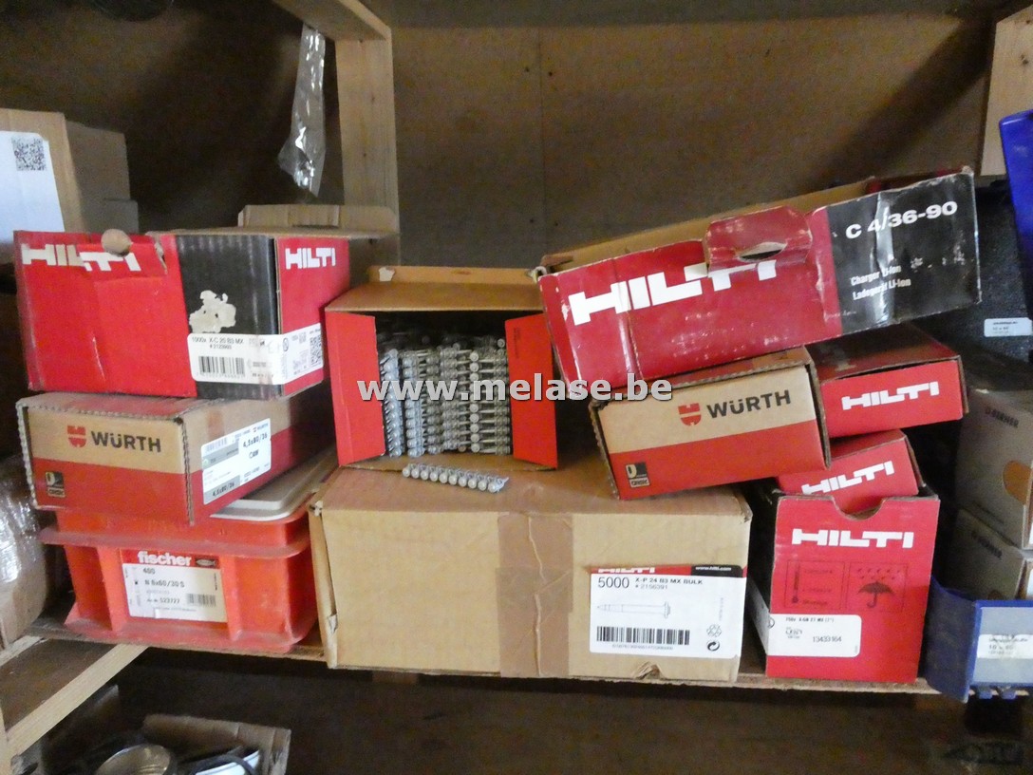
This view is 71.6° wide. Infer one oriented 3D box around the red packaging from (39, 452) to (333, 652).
[{"bbox_3d":[-0.244,0.120,0.595,0.200,0.118,0.148,1,14,5],"label":"red packaging"}]

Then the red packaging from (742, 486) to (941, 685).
[{"bbox_3d":[0.231,0.128,0.536,0.102,0.137,0.099,1,14,5],"label":"red packaging"}]

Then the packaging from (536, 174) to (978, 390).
[{"bbox_3d":[0.165,-0.089,0.553,0.278,0.088,0.161,-12,14,6],"label":"packaging"}]

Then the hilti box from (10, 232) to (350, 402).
[{"bbox_3d":[-0.245,-0.063,0.562,0.189,0.109,0.142,2,14,7],"label":"hilti box"}]

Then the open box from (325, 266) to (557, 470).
[{"bbox_3d":[-0.051,-0.022,0.587,0.165,0.143,0.122,0,13,1],"label":"open box"}]

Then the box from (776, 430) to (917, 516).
[{"bbox_3d":[0.222,0.052,0.539,0.088,0.043,0.118,-19,13,4],"label":"box"}]

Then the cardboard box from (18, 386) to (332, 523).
[{"bbox_3d":[-0.243,0.031,0.562,0.123,0.071,0.201,4,14,14],"label":"cardboard box"}]

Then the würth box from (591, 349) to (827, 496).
[{"bbox_3d":[0.140,0.004,0.533,0.134,0.072,0.175,-12,14,16],"label":"würth box"}]

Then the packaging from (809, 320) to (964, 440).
[{"bbox_3d":[0.272,-0.011,0.551,0.087,0.043,0.118,-11,17,15],"label":"packaging"}]

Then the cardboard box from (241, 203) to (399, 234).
[{"bbox_3d":[-0.207,-0.184,0.777,0.177,0.034,0.059,2,14,7],"label":"cardboard box"}]

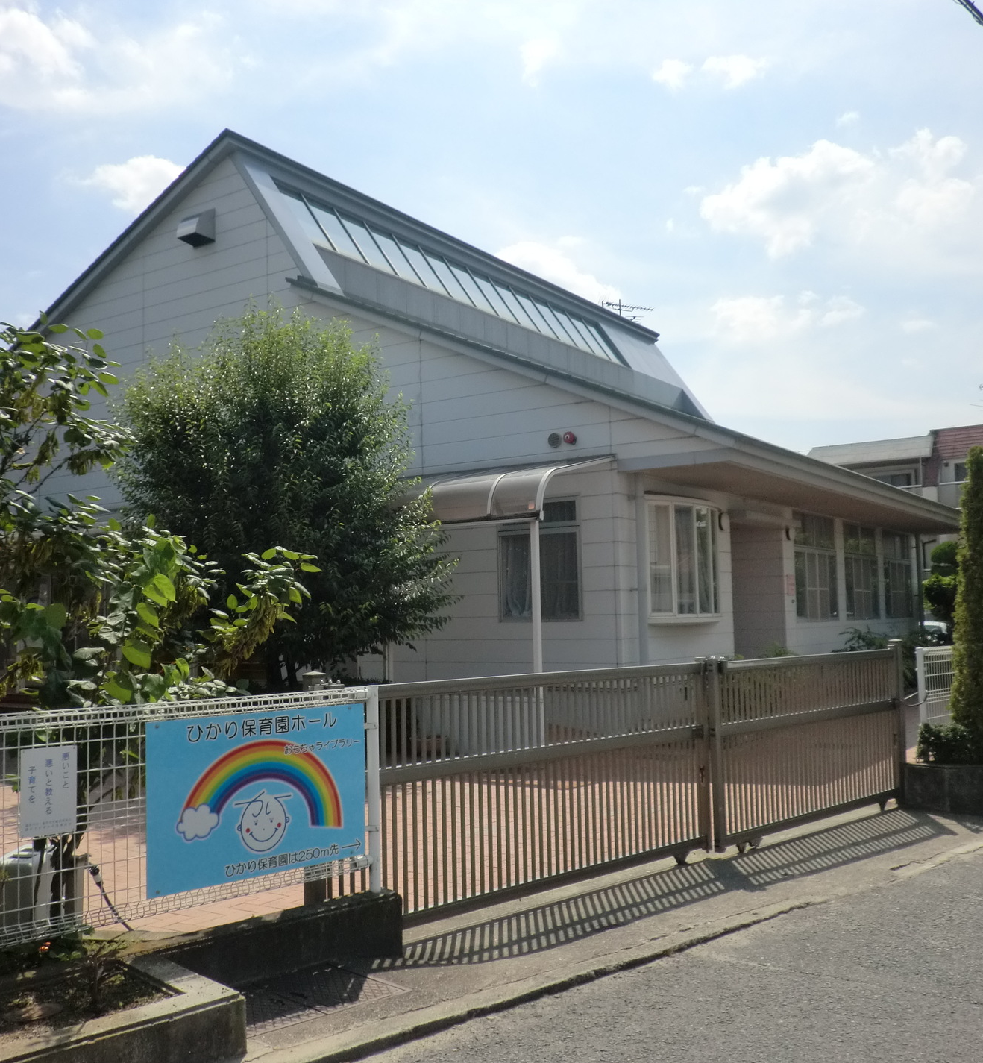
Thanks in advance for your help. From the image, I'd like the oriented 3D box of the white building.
[{"bbox_3d":[-0.109,-1.367,24.364,18.200,9.550,16.650,-4,-5,34],"label":"white building"}]

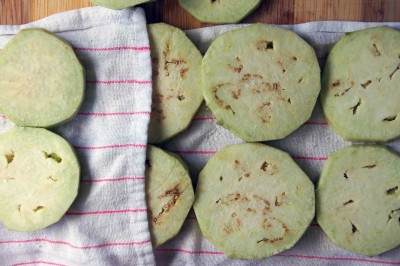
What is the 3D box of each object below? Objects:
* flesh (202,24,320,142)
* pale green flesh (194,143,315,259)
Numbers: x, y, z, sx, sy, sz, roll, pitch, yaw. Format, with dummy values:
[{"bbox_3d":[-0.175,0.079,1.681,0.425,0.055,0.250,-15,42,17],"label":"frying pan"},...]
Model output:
[{"bbox_3d":[0.047,-0.037,0.697,0.090,0.013,0.089,0,87,0],"label":"flesh"},{"bbox_3d":[0.042,0.052,0.697,0.091,0.013,0.088,0,87,0],"label":"pale green flesh"}]

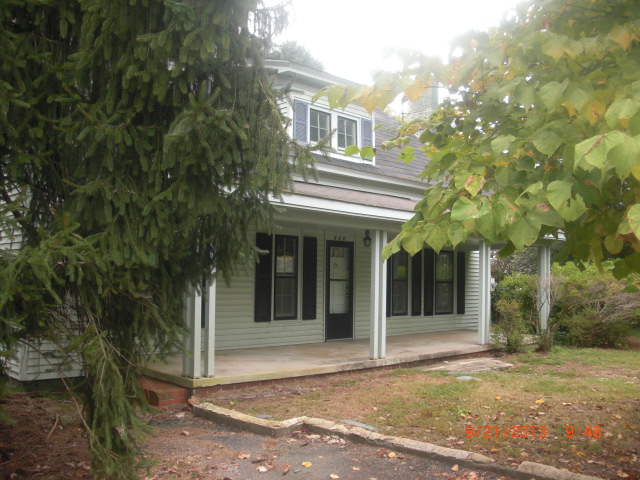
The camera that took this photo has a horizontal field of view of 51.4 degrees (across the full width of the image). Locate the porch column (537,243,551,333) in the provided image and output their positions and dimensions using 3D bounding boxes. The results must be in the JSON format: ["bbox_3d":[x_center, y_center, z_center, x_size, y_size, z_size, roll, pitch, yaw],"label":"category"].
[{"bbox_3d":[4.967,1.182,14.899,0.270,2.060,0.270,4,-4,-44],"label":"porch column"}]

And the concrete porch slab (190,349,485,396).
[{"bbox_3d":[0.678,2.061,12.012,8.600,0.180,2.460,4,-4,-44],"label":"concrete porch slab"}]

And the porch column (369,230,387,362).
[{"bbox_3d":[0.952,0.878,10.753,0.280,2.060,0.110,4,-4,-44],"label":"porch column"}]

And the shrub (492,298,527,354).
[{"bbox_3d":[3.795,1.670,13.231,0.720,1.080,0.700,4,-4,-44],"label":"shrub"}]

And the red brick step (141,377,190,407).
[{"bbox_3d":[-2.010,1.930,8.323,0.440,0.190,0.720,4,-4,-44],"label":"red brick step"}]

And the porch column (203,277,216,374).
[{"bbox_3d":[-1.395,0.716,8.598,0.100,2.060,0.100,4,-4,-44],"label":"porch column"}]

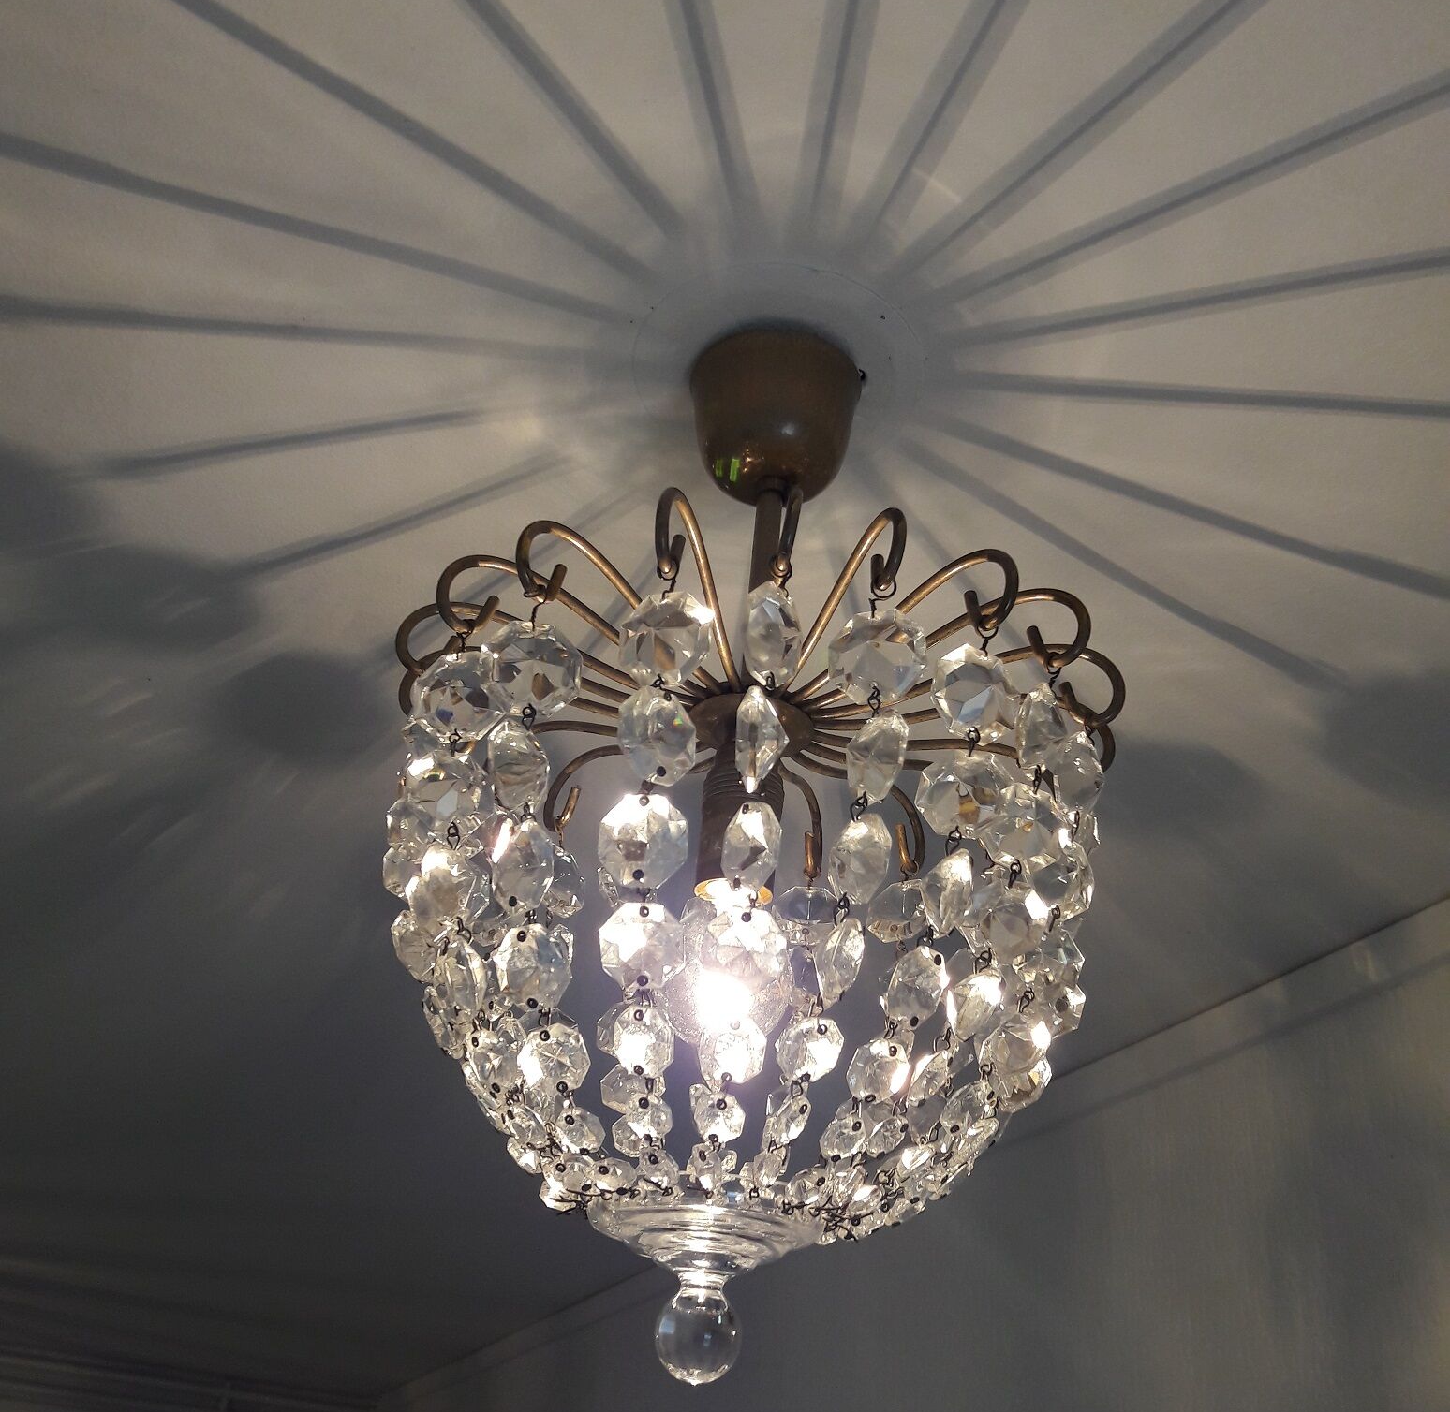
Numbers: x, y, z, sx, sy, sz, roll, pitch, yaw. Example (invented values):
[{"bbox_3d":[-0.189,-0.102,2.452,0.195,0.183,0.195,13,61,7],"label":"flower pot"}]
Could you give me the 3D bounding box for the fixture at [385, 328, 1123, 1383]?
[{"bbox_3d":[0.008,0.037,0.603,0.284,0.419,0.284,-1,-31,11],"label":"fixture"}]

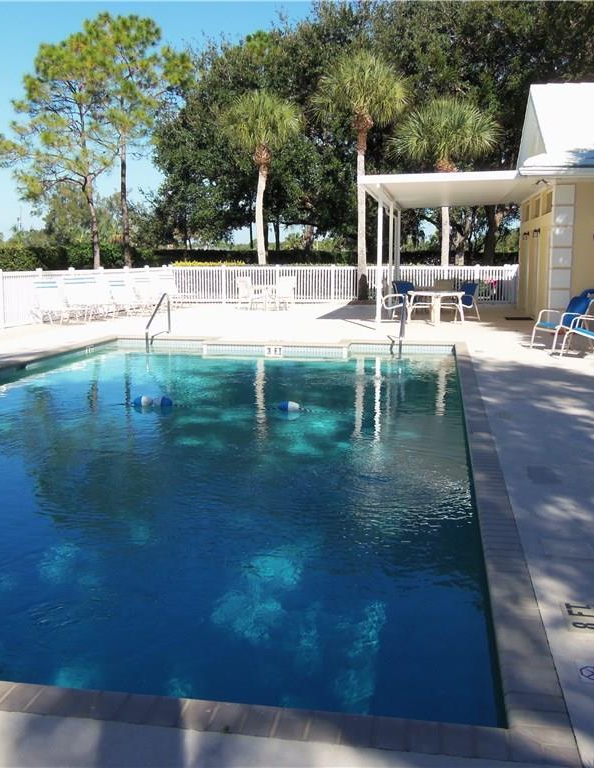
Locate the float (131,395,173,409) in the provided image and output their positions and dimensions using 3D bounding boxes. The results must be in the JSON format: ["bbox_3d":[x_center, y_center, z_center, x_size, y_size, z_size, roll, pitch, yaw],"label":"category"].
[{"bbox_3d":[-1.716,0.221,9.867,0.460,0.140,0.140,1,9,8],"label":"float"}]

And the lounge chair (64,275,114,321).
[{"bbox_3d":[-5.266,-2.120,20.821,1.300,1.000,0.680,7,11,37],"label":"lounge chair"}]

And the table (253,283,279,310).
[{"bbox_3d":[-0.920,-2.500,24.202,0.880,0.730,0.880,-1,9,-9],"label":"table"}]

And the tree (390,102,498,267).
[{"bbox_3d":[5.262,-6.508,29.350,3.800,7.068,3.800,0,9,0],"label":"tree"}]

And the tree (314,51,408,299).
[{"bbox_3d":[2.048,-6.564,26.711,3.000,7.985,3.000,0,9,0],"label":"tree"}]

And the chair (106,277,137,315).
[{"bbox_3d":[-4.830,-2.425,22.797,1.150,0.980,0.660,7,11,37],"label":"chair"}]

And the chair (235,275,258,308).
[{"bbox_3d":[-1.499,-2.670,24.581,0.620,0.950,0.580,6,11,35],"label":"chair"}]

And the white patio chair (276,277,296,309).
[{"bbox_3d":[-0.340,-2.655,24.482,0.620,0.950,0.580,-7,11,-39],"label":"white patio chair"}]

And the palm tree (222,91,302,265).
[{"bbox_3d":[-1.278,-6.730,29.822,2.800,7.363,2.800,0,9,0],"label":"palm tree"}]

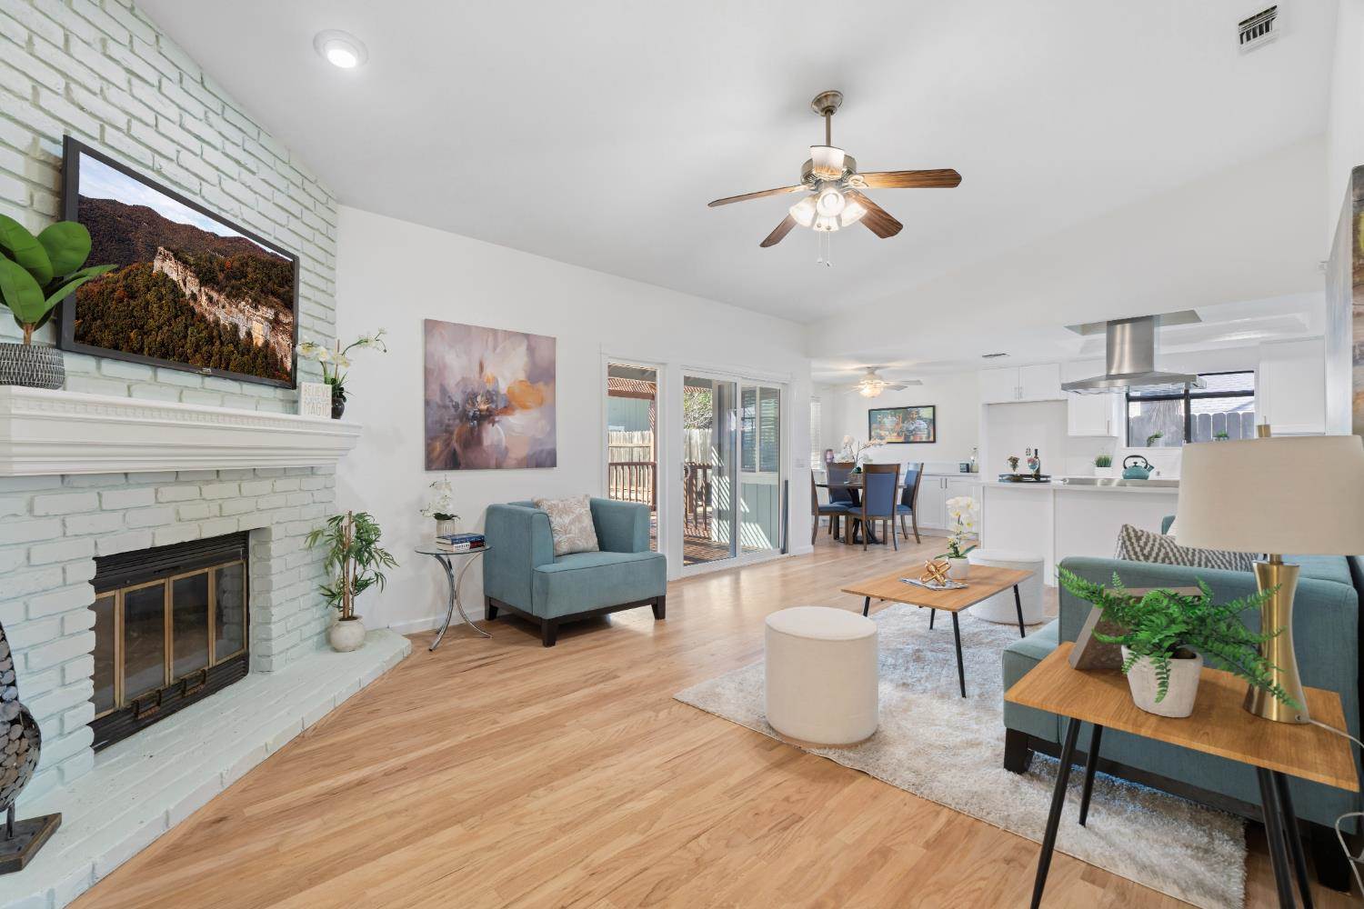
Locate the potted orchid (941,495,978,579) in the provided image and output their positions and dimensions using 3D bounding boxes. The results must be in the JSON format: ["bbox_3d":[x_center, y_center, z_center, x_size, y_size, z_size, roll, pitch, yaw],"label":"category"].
[{"bbox_3d":[1.651,0.491,3.620,0.220,0.480,0.200,0,0,25],"label":"potted orchid"}]

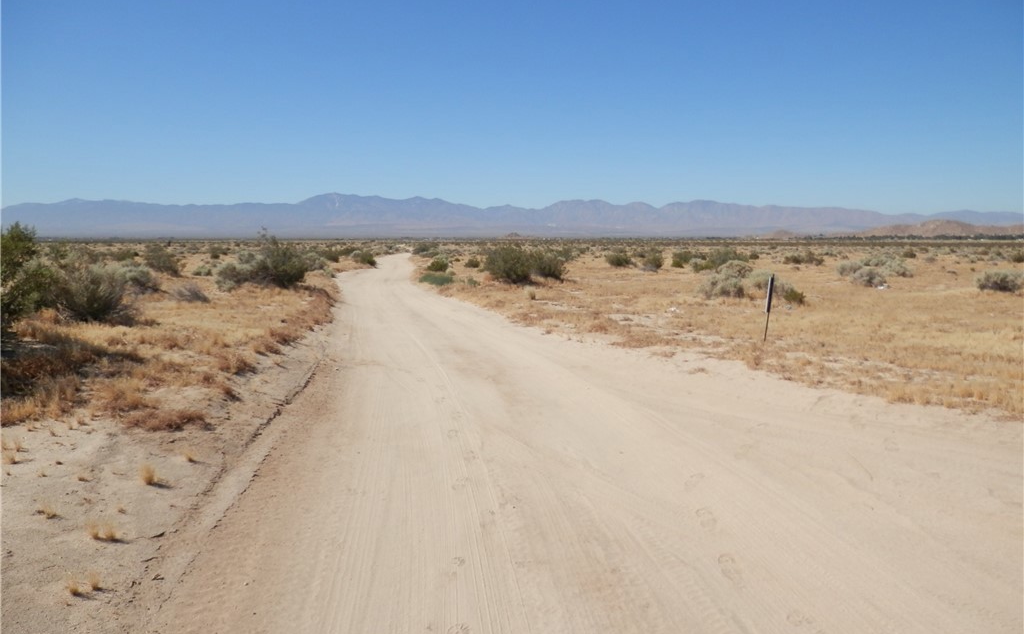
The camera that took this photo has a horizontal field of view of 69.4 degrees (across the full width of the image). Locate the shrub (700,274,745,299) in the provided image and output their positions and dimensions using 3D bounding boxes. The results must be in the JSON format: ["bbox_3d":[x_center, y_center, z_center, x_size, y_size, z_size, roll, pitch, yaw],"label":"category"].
[{"bbox_3d":[5.306,-0.789,18.516,1.109,0.600,0.981,2,6,16],"label":"shrub"}]

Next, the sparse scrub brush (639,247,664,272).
[{"bbox_3d":[6.962,-2.860,36.846,1.275,1.101,1.173,1,6,11],"label":"sparse scrub brush"}]

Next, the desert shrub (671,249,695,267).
[{"bbox_3d":[9.406,-3.171,40.508,1.282,0.940,1.180,1,6,13],"label":"desert shrub"}]

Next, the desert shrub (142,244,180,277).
[{"bbox_3d":[-15.204,-2.473,32.096,1.494,1.340,1.375,-3,7,-25],"label":"desert shrub"}]

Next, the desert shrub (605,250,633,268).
[{"bbox_3d":[5.951,-3.218,41.274,1.549,0.872,1.425,1,6,8],"label":"desert shrub"}]

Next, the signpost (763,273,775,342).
[{"bbox_3d":[3.716,-0.134,10.672,0.070,0.978,0.200,6,8,11],"label":"signpost"}]

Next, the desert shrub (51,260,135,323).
[{"bbox_3d":[-7.235,-0.444,12.666,1.226,1.009,1.075,-3,7,-30],"label":"desert shrub"}]

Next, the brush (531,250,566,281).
[{"bbox_3d":[1.279,-1.908,26.963,1.423,1.102,1.329,0,6,3],"label":"brush"}]

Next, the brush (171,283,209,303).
[{"bbox_3d":[-7.141,-0.542,16.454,0.777,0.405,0.652,-3,7,-23],"label":"brush"}]

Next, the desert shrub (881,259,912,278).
[{"bbox_3d":[16.107,-2.030,30.818,1.147,0.730,1.055,3,7,27],"label":"desert shrub"}]

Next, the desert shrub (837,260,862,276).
[{"bbox_3d":[13.993,-2.077,30.626,0.981,0.606,0.923,3,7,24],"label":"desert shrub"}]

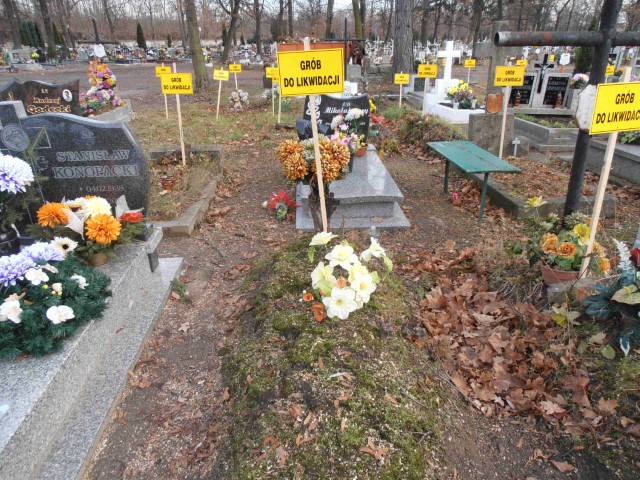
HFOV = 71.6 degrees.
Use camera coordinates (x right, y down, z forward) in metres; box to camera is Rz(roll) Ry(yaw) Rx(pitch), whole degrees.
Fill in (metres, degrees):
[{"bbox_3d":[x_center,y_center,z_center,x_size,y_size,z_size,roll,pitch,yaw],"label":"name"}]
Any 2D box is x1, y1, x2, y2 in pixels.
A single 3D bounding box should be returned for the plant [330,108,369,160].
[{"bbox_3d":[0.321,-1.162,4.820,0.380,0.460,0.320,-1,24,-3],"label":"plant"}]

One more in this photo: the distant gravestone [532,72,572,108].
[{"bbox_3d":[4.193,-2.690,7.985,0.530,0.620,0.120,-2,23,-3],"label":"distant gravestone"}]

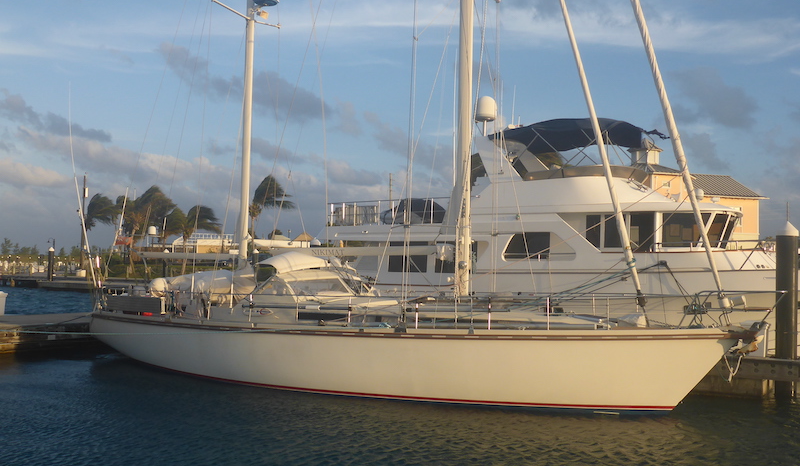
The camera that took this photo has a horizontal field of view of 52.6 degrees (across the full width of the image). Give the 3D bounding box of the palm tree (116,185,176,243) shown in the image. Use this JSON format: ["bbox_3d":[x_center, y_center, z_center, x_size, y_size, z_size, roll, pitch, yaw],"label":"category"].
[{"bbox_3d":[-23.500,-0.280,75.000,5.560,8.250,4.600,0,-2,0],"label":"palm tree"}]

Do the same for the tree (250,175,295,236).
[{"bbox_3d":[-13.290,-0.990,84.000,4.670,9.970,4.200,0,-2,0],"label":"tree"}]

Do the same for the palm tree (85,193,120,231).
[{"bbox_3d":[-30.580,-0.100,83.000,3.800,7.900,3.600,0,-2,0],"label":"palm tree"}]

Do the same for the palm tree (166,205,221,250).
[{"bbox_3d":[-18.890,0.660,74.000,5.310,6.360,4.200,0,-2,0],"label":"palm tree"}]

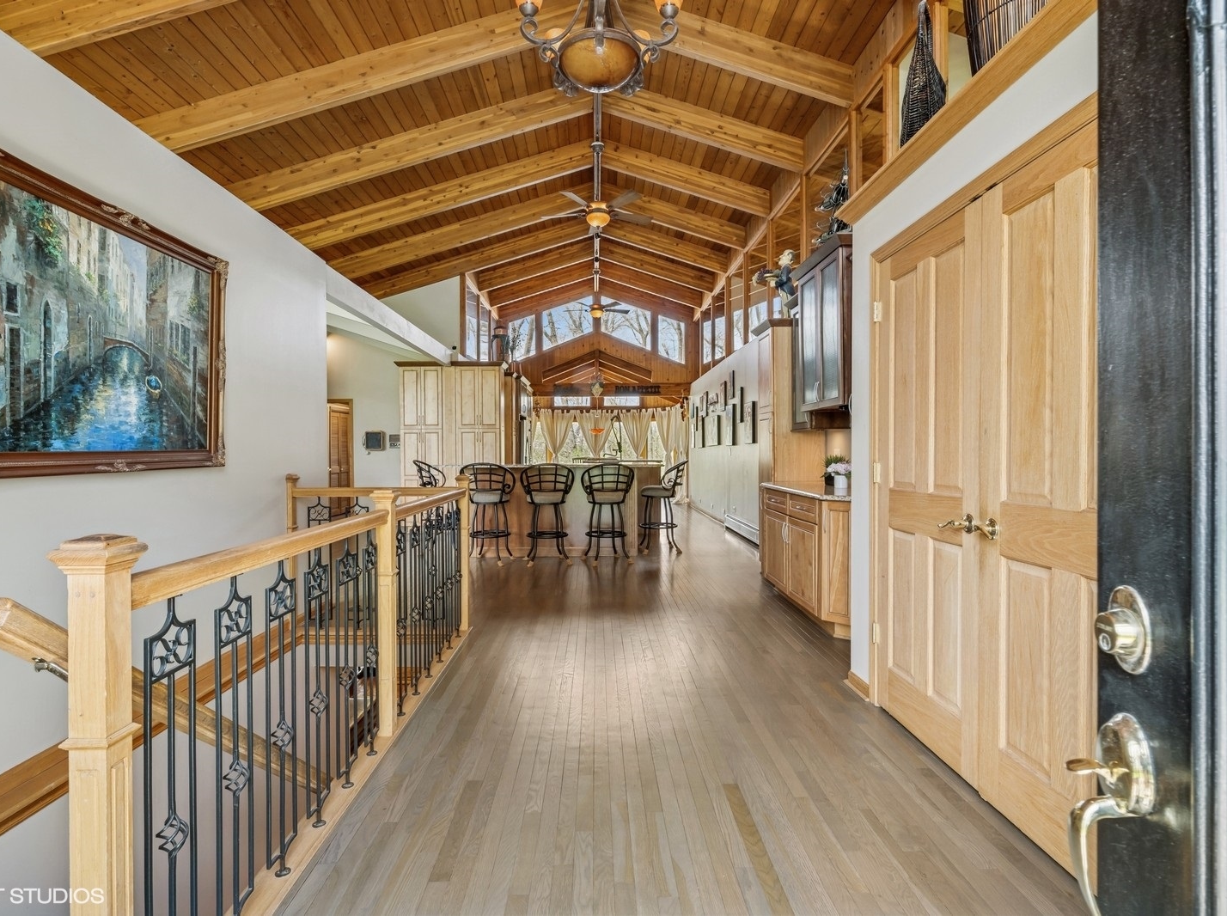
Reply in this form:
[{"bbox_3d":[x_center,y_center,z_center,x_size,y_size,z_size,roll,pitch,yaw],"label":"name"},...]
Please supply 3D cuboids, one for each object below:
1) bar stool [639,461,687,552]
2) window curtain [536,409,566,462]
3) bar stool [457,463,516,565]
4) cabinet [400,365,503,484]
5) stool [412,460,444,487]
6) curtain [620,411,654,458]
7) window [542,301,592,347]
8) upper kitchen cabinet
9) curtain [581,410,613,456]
[{"bbox_3d":[0.604,0.573,7.299,0.575,1.070,0.570,0,1,3],"label":"bar stool"},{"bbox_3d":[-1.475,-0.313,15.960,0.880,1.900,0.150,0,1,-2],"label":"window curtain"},{"bbox_3d":[-1.321,0.584,6.489,0.570,1.066,0.575,0,1,5],"label":"bar stool"},{"bbox_3d":[-2.348,-0.147,8.940,1.550,2.476,0.440,0,1,-2],"label":"cabinet"},{"bbox_3d":[-2.085,0.574,7.225,0.575,1.070,0.570,0,1,-8],"label":"stool"},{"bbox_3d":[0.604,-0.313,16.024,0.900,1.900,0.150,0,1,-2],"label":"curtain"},{"bbox_3d":[-0.999,-2.873,13.146,1.100,1.030,0.100,0,1,-2],"label":"window"},{"bbox_3d":[1.707,-0.865,4.786,0.450,1.266,1.330,0,1,-2],"label":"upper kitchen cabinet"},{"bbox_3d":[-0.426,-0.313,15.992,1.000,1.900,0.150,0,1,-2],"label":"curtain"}]

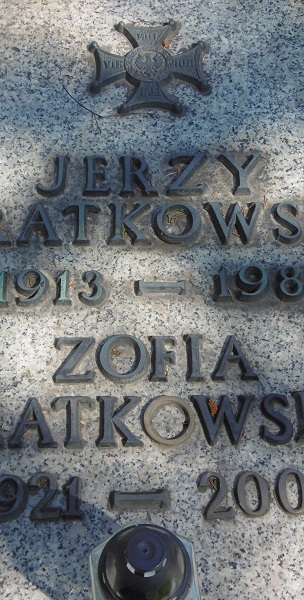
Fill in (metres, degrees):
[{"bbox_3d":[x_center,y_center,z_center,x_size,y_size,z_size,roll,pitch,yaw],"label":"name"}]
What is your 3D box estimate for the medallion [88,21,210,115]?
[{"bbox_3d":[-0.003,-0.260,1.102,0.131,0.013,0.131,-1,61,-2],"label":"medallion"}]

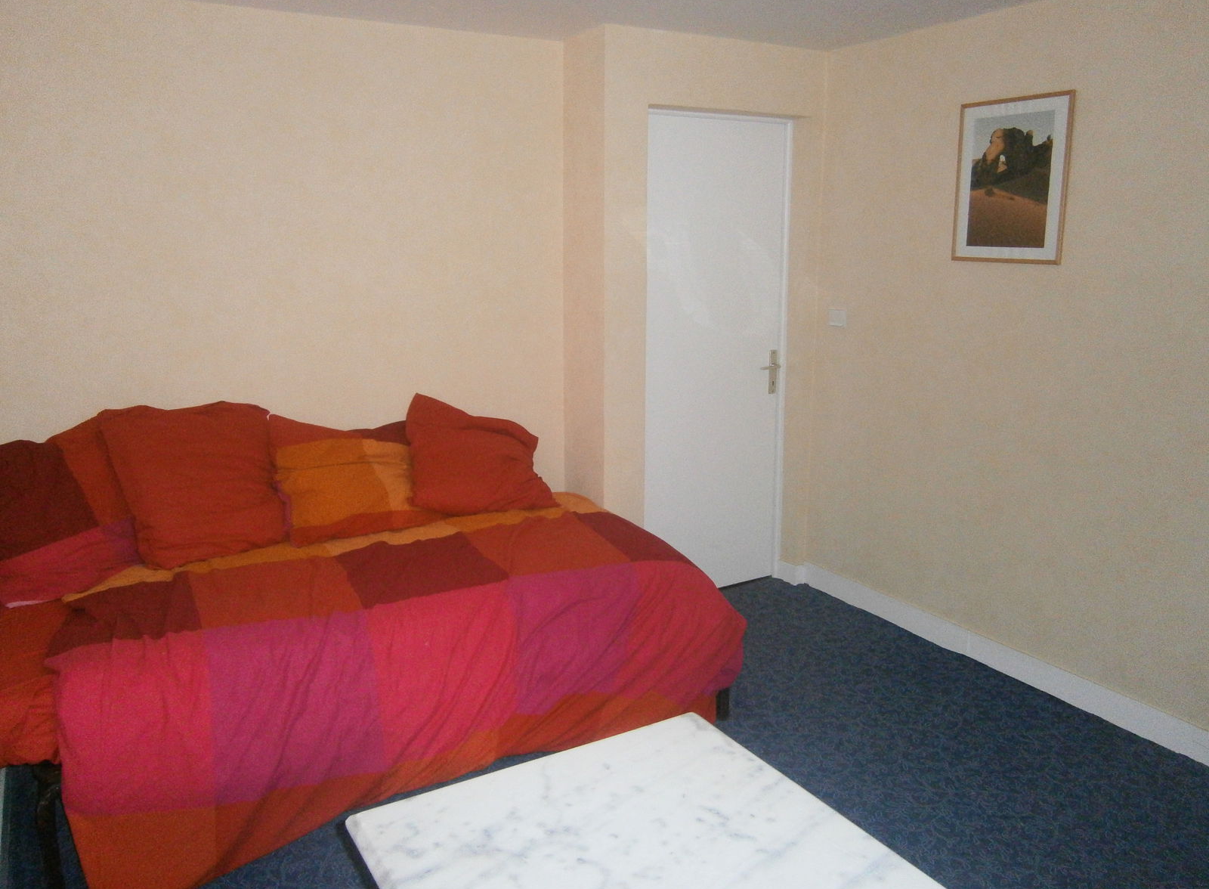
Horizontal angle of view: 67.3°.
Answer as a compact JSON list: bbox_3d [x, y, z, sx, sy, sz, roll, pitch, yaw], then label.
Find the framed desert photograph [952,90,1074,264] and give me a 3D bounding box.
[{"bbox_3d":[1.394,-0.901,3.124,0.020,0.542,0.424,-10,16,-29],"label":"framed desert photograph"}]

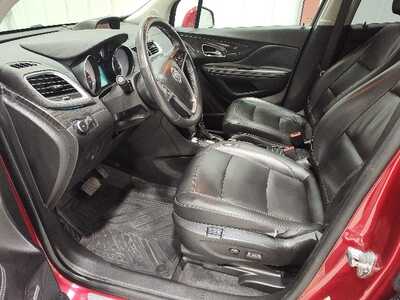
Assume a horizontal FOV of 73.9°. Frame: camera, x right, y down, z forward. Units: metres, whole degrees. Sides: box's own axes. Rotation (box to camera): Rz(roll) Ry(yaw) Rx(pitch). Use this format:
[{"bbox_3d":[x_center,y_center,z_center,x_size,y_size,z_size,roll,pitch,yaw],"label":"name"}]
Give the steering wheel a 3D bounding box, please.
[{"bbox_3d":[-0.105,-0.251,0.911,0.090,0.372,0.372,-13,19,24],"label":"steering wheel"}]

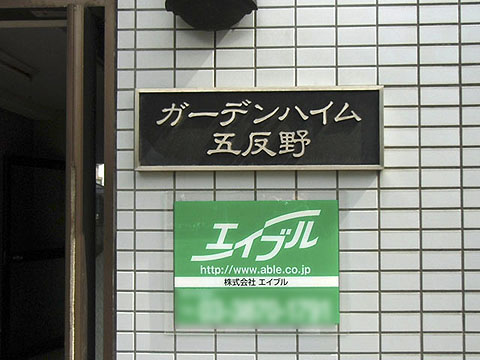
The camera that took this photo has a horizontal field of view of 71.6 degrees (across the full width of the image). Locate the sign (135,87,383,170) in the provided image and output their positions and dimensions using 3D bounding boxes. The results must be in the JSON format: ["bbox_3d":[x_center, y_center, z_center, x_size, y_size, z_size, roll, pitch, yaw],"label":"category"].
[{"bbox_3d":[0.045,-0.122,0.809,0.593,0.199,0.022,0,-1,1],"label":"sign"}]

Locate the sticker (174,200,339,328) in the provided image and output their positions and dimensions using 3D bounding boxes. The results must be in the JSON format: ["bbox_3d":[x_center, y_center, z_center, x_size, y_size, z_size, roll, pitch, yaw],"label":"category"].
[{"bbox_3d":[0.040,0.205,0.813,0.398,0.308,0.008,0,-1,1],"label":"sticker"}]

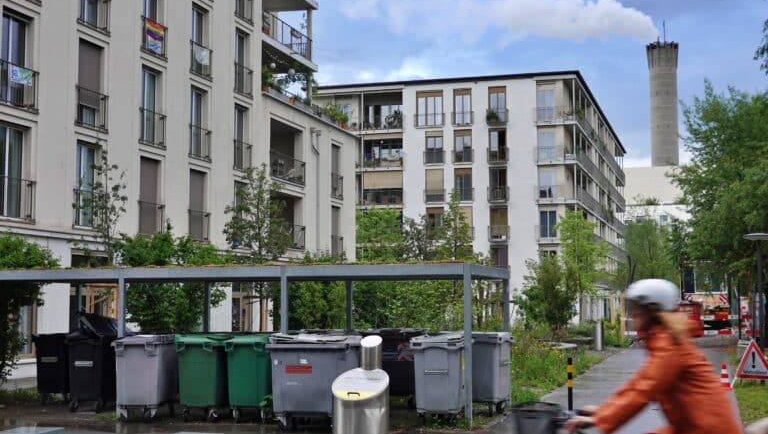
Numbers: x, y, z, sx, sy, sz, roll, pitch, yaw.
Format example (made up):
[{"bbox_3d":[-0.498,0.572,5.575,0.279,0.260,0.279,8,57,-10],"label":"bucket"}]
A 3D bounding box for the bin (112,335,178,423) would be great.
[{"bbox_3d":[-3.563,2.467,15.120,0.770,1.280,1.200,-1,-5,10],"label":"bin"}]

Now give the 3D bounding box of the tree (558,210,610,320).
[{"bbox_3d":[10.904,3.023,53.945,2.900,7.100,2.900,-2,-5,18],"label":"tree"}]

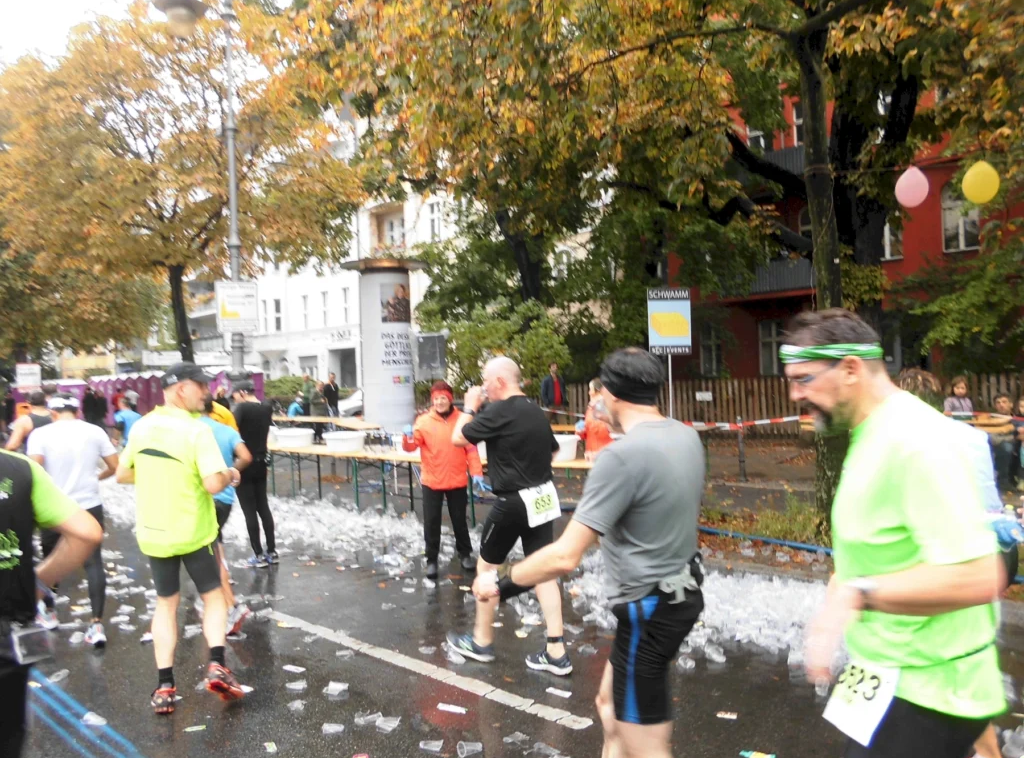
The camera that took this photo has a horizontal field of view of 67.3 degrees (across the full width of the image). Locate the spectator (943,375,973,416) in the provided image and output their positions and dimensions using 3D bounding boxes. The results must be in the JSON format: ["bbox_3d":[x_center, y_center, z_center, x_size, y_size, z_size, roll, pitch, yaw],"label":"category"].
[{"bbox_3d":[4.987,0.679,8.600,0.360,1.424,0.270,-2,0,30],"label":"spectator"}]

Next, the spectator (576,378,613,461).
[{"bbox_3d":[1.001,0.791,9.000,0.450,1.594,0.500,-2,0,-40],"label":"spectator"}]

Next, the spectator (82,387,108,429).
[{"bbox_3d":[-12.185,1.097,22.500,0.520,1.750,0.340,-2,0,15],"label":"spectator"}]

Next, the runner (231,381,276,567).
[{"bbox_3d":[-2.435,0.876,7.300,0.400,1.724,0.500,-2,0,38],"label":"runner"}]

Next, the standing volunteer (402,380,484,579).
[{"bbox_3d":[-0.590,0.851,6.620,0.700,1.657,0.480,-2,0,-3],"label":"standing volunteer"}]

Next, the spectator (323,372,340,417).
[{"bbox_3d":[-4.741,0.772,20.200,0.500,1.859,0.330,-2,0,-9],"label":"spectator"}]

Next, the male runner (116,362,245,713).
[{"bbox_3d":[-1.754,0.816,4.070,0.620,1.790,0.580,-2,0,-42],"label":"male runner"}]

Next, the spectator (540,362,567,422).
[{"bbox_3d":[0.853,0.534,15.800,0.520,1.790,0.340,-2,0,-20],"label":"spectator"}]

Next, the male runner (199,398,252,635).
[{"bbox_3d":[-2.131,0.875,5.400,0.580,1.700,0.720,-2,0,-43],"label":"male runner"}]

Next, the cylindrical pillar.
[{"bbox_3d":[-3.035,-0.574,18.600,2.040,4.441,2.040,-2,0,0],"label":"cylindrical pillar"}]

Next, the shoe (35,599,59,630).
[{"bbox_3d":[-3.324,1.696,5.480,0.290,0.130,0.110,-2,0,43],"label":"shoe"}]

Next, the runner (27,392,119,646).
[{"bbox_3d":[-3.000,0.935,5.250,0.600,1.643,0.580,-2,0,-34],"label":"runner"}]

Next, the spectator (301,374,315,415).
[{"bbox_3d":[-5.717,0.741,21.500,0.500,1.760,0.340,-2,0,10],"label":"spectator"}]

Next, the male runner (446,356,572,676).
[{"bbox_3d":[-0.015,0.769,4.520,0.780,1.780,0.530,-2,0,34],"label":"male runner"}]

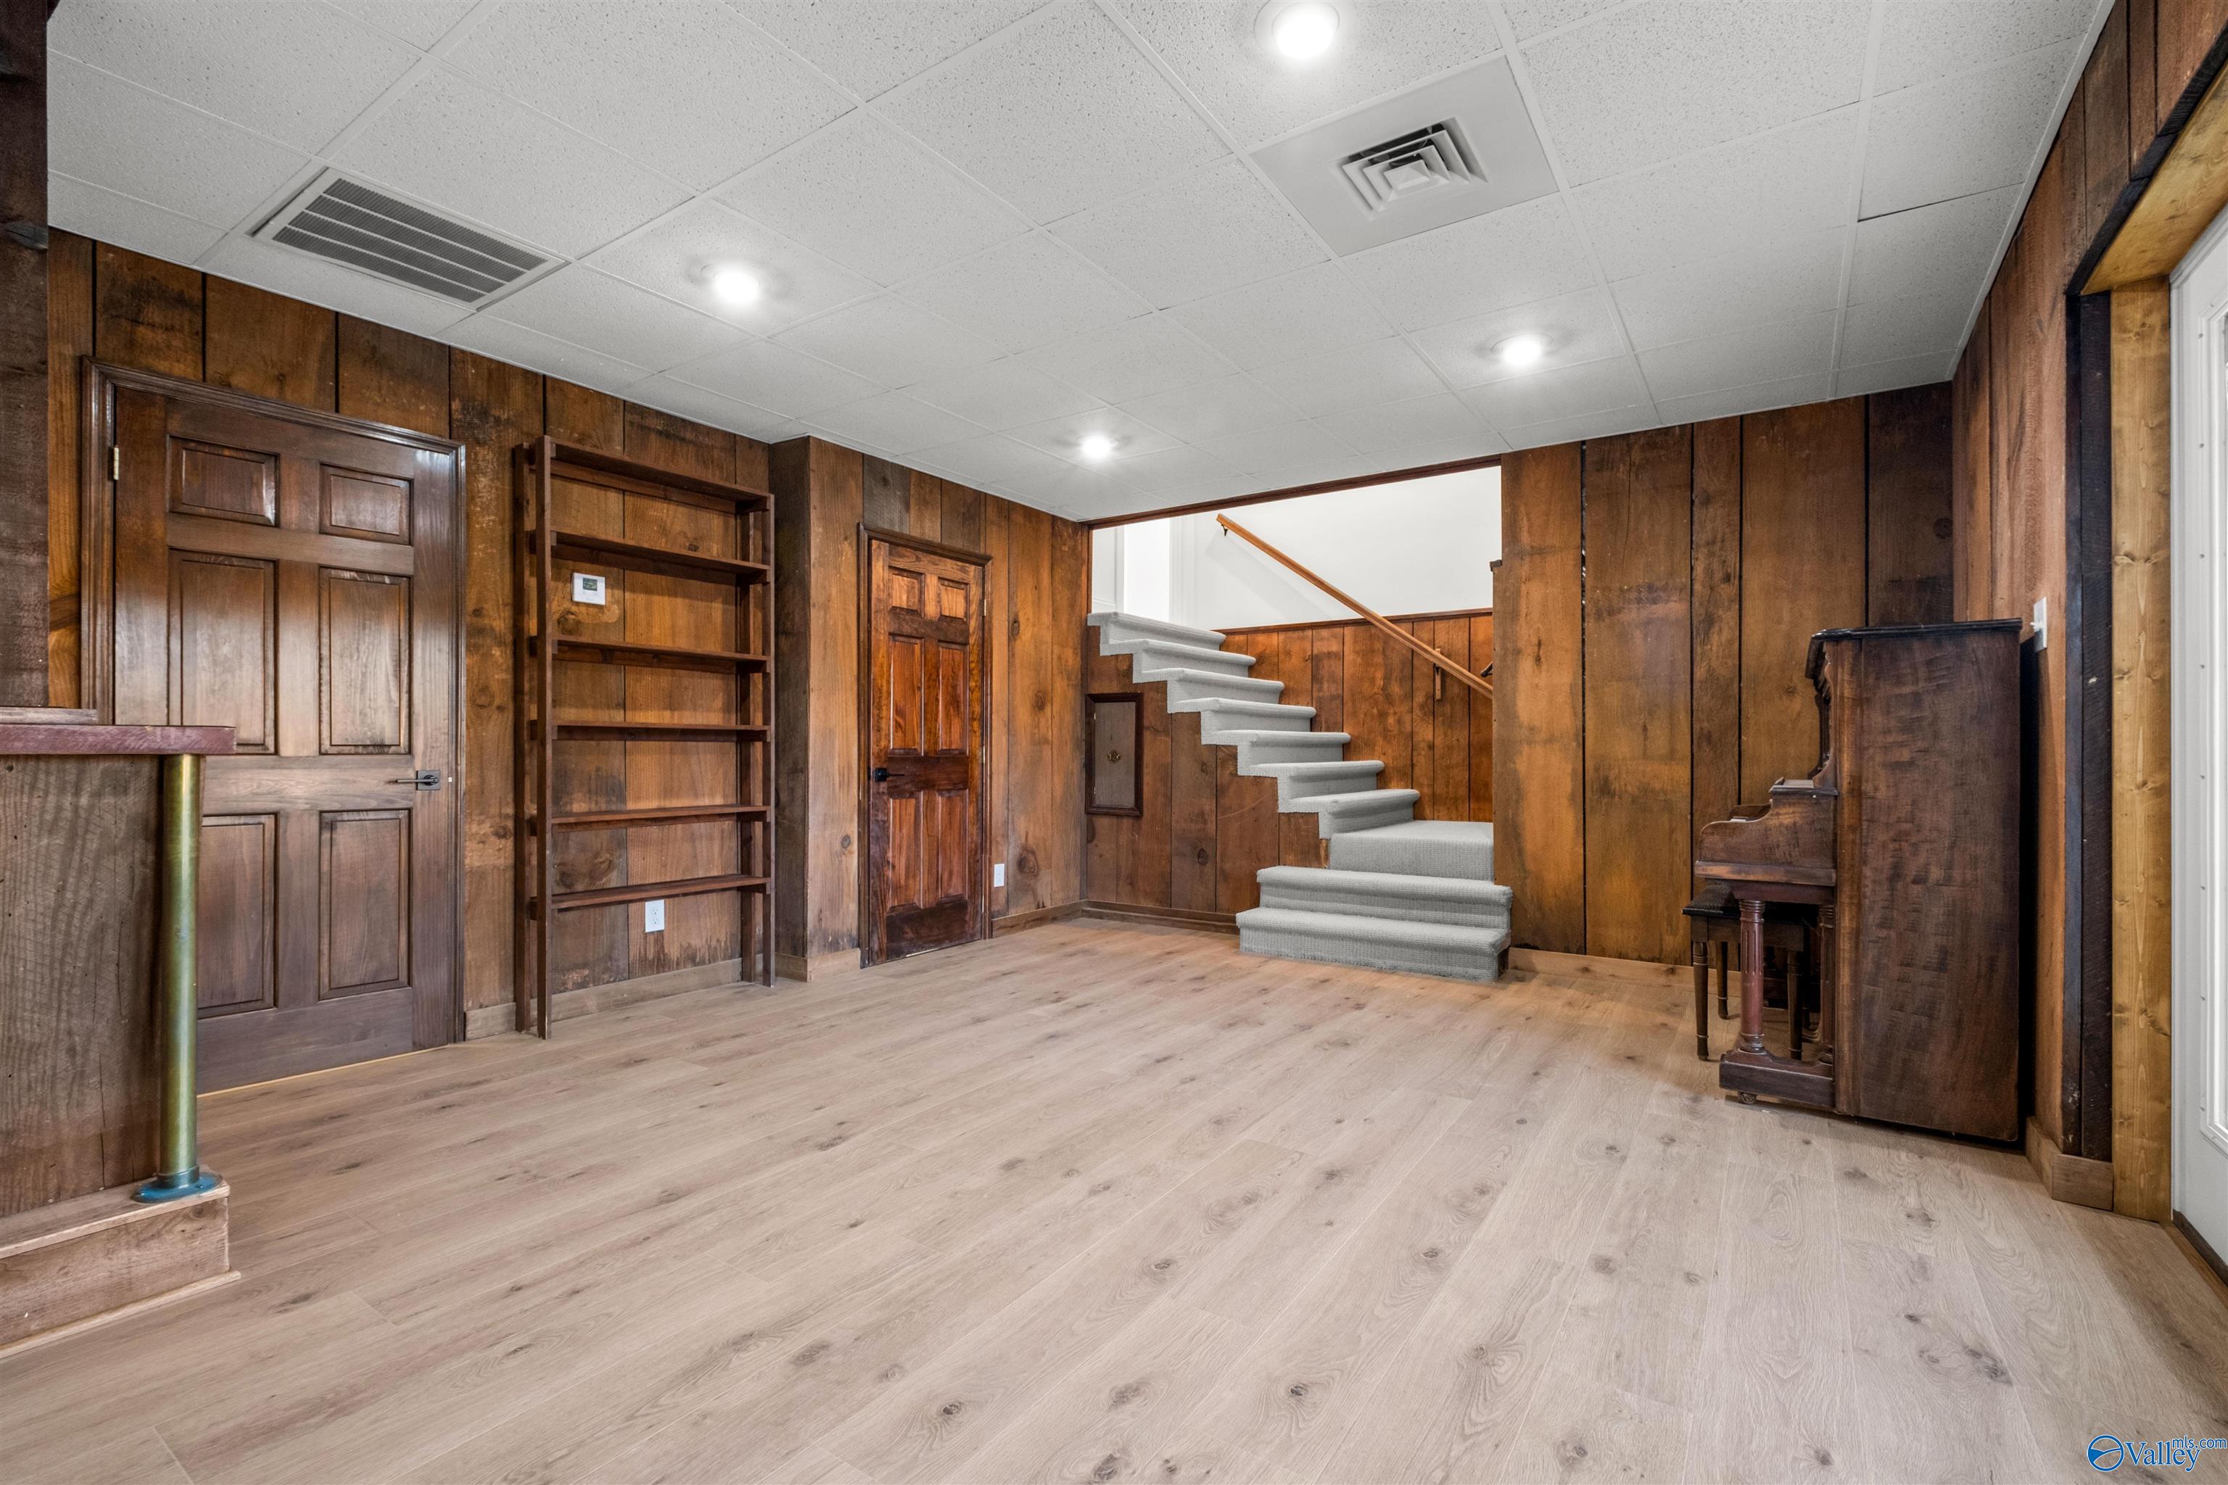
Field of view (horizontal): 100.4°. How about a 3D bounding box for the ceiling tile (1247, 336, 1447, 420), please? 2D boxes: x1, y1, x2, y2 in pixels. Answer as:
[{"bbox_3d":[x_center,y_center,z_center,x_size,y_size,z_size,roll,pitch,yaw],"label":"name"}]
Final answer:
[{"bbox_3d":[0.919,-1.414,3.607,0.600,0.020,0.600,1,1,35],"label":"ceiling tile"}]

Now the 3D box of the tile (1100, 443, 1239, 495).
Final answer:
[{"bbox_3d":[0.260,-1.434,4.824,0.600,0.020,0.600,1,1,35],"label":"tile"}]

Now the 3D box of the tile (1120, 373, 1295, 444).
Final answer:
[{"bbox_3d":[0.427,-1.401,3.920,0.605,0.020,0.605,0,0,35],"label":"tile"}]

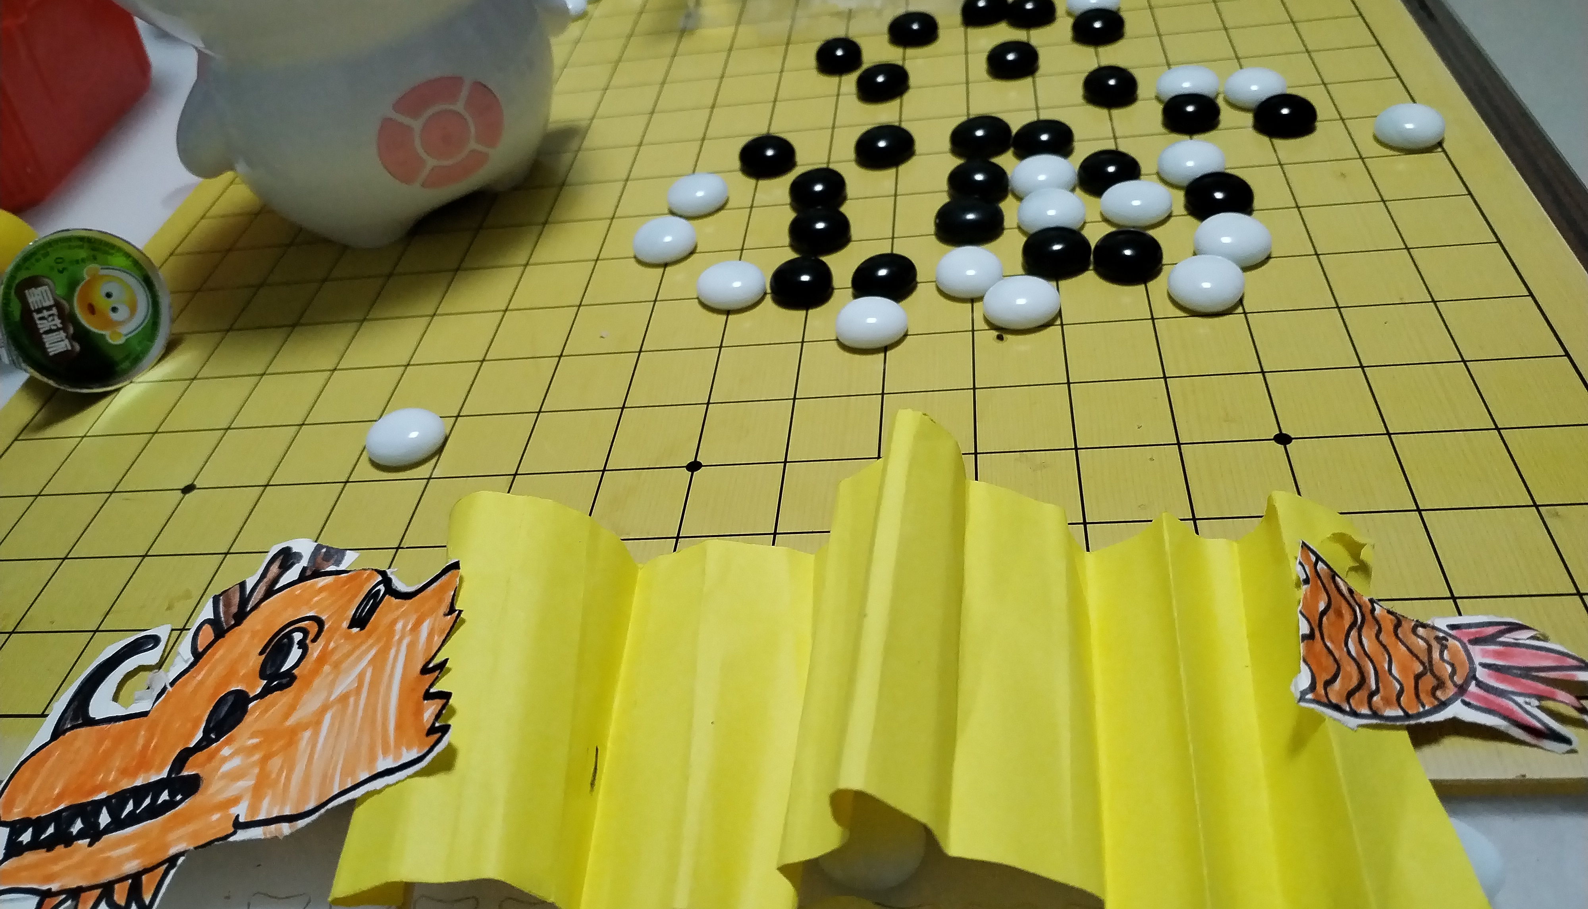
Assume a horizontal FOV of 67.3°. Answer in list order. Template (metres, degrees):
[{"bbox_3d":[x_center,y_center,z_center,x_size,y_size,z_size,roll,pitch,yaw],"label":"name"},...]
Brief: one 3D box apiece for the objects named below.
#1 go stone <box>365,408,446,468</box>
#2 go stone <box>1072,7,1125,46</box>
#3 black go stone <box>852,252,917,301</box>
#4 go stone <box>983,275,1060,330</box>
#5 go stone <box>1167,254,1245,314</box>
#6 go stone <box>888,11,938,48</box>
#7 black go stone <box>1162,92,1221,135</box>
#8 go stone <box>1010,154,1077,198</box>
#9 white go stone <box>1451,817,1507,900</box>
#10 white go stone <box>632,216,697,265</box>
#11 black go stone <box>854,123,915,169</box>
[{"bbox_3d":[-0.104,-0.005,0.319,0.020,0.010,0.020,-3,43,10],"label":"go stone"},{"bbox_3d":[0.111,-0.156,0.433,0.018,0.010,0.018,-3,43,10],"label":"go stone"},{"bbox_3d":[0.025,-0.050,0.335,0.018,0.010,0.018,-3,43,10],"label":"black go stone"},{"bbox_3d":[0.061,-0.041,0.323,0.020,0.010,0.020,-3,43,10],"label":"go stone"},{"bbox_3d":[0.108,-0.045,0.311,0.019,0.010,0.019,-3,43,10],"label":"go stone"},{"bbox_3d":[0.045,-0.161,0.451,0.019,0.011,0.019,-3,43,9],"label":"go stone"},{"bbox_3d":[0.126,-0.108,0.377,0.018,0.010,0.018,-3,43,10],"label":"black go stone"},{"bbox_3d":[0.076,-0.085,0.362,0.020,0.009,0.020,-3,43,10],"label":"go stone"},{"bbox_3d":[0.105,0.068,0.195,0.020,0.010,0.020,-3,43,9],"label":"white go stone"},{"bbox_3d":[-0.040,-0.066,0.367,0.020,0.009,0.020,-3,43,10],"label":"white go stone"},{"bbox_3d":[0.030,-0.102,0.396,0.020,0.010,0.020,-3,43,10],"label":"black go stone"}]

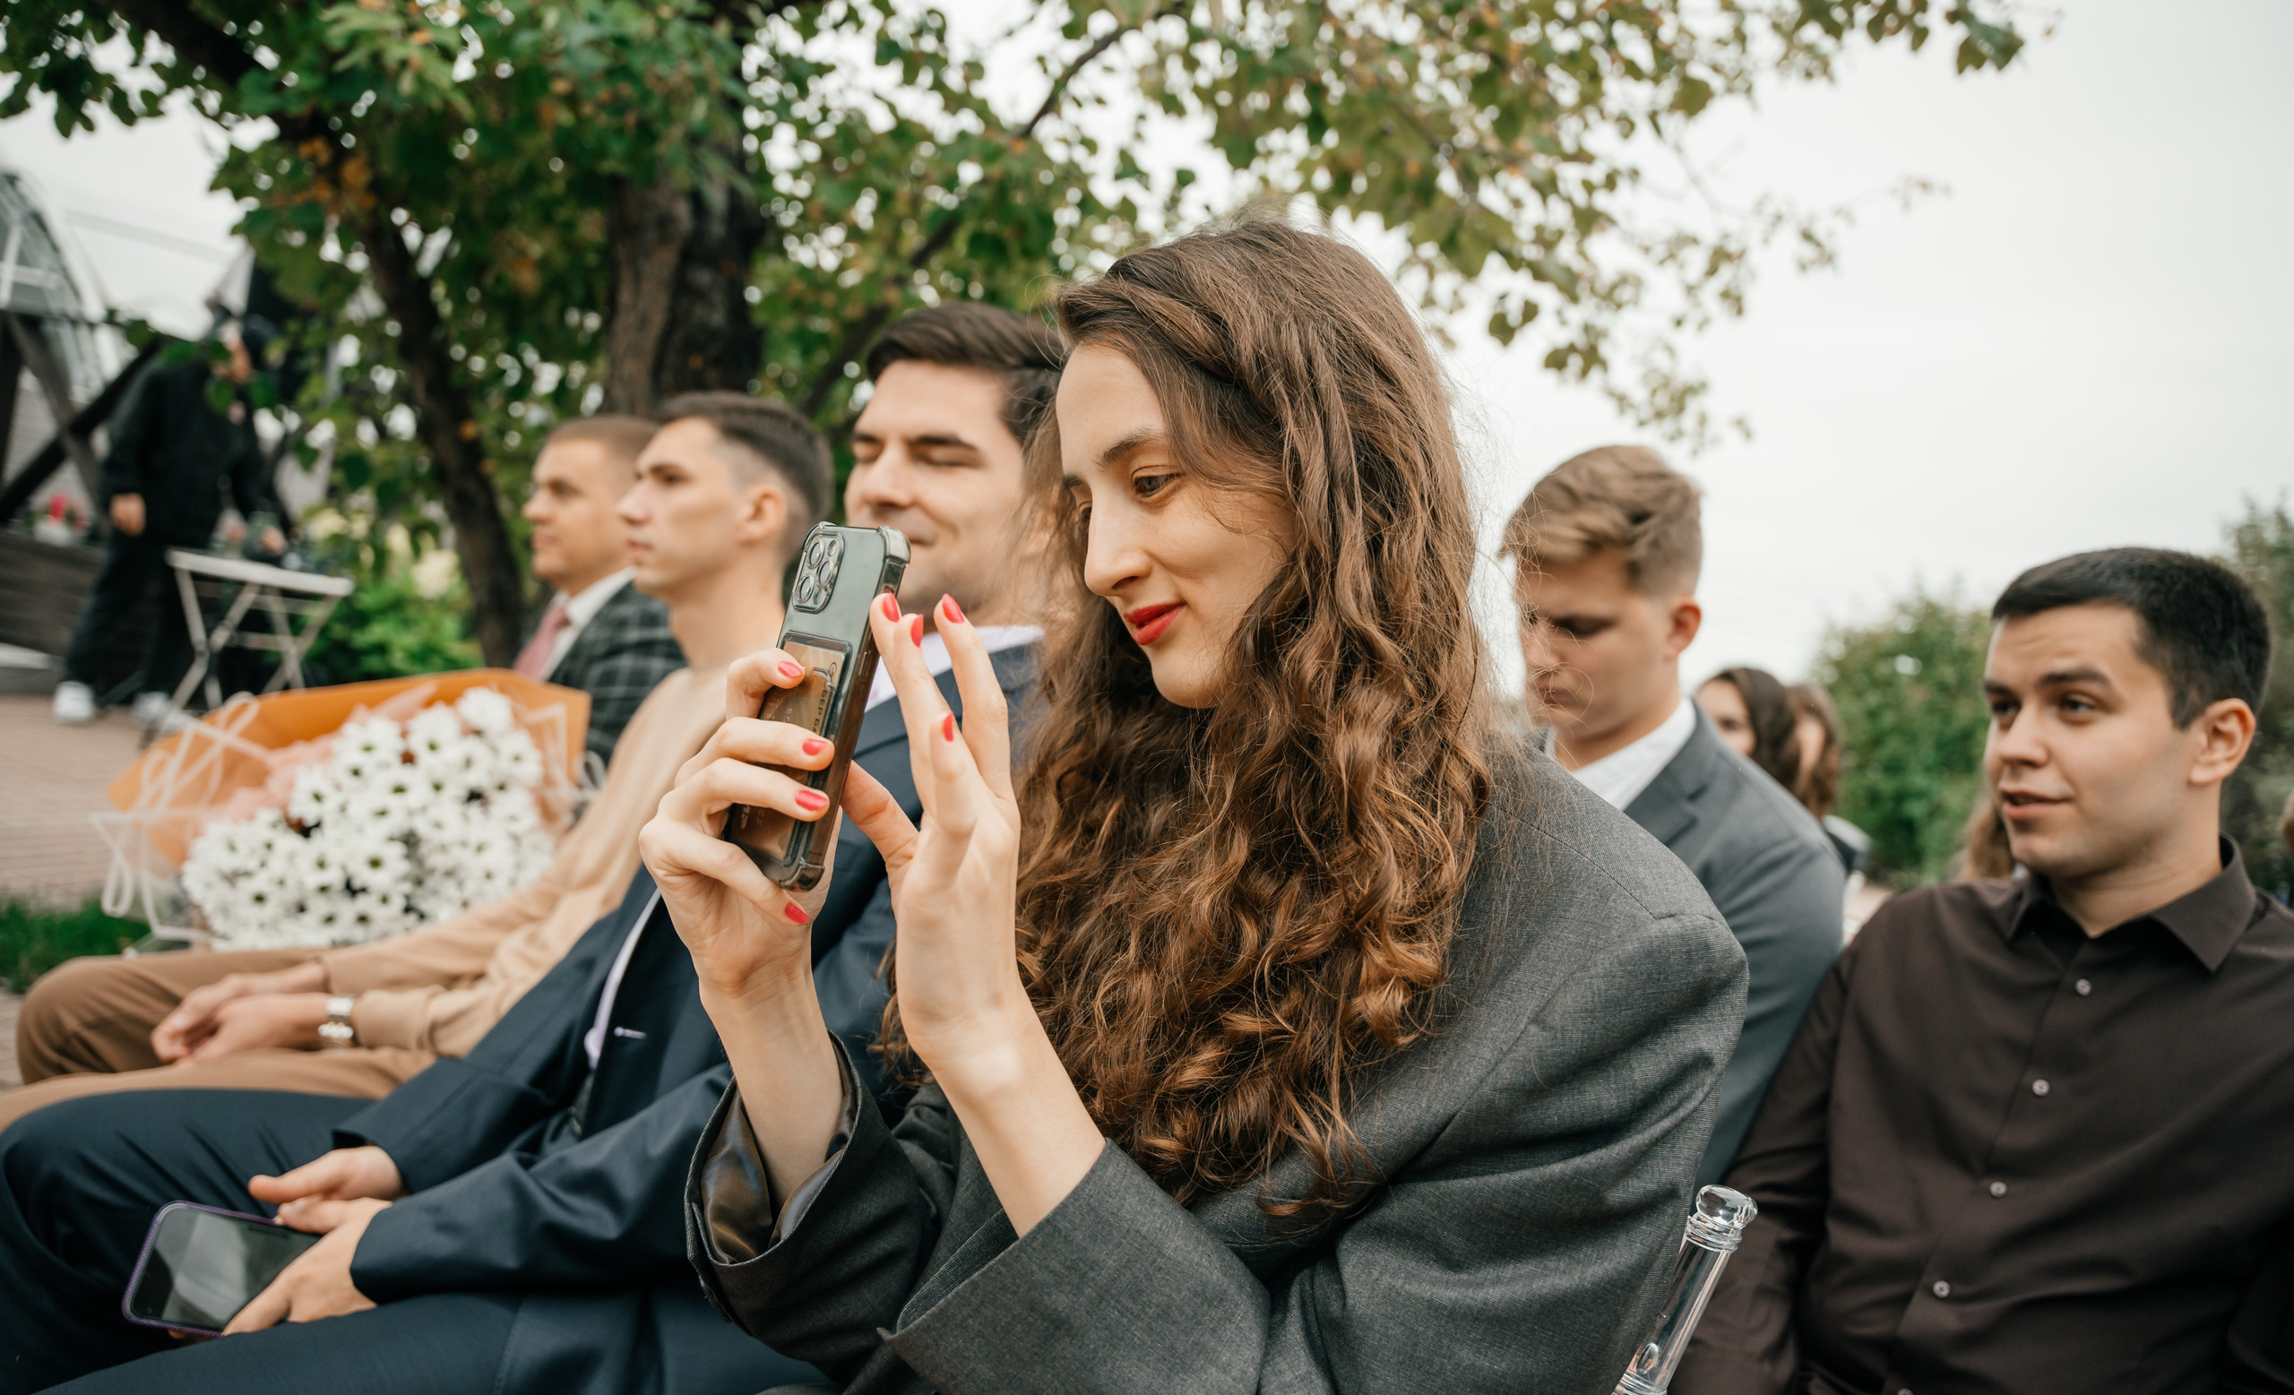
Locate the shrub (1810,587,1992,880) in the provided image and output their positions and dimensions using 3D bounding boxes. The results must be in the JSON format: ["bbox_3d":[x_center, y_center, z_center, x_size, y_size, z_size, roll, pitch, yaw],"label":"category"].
[{"bbox_3d":[7.056,0.318,14.500,2.400,2.600,2.400,11,3,33],"label":"shrub"}]

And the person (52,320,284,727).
[{"bbox_3d":[-4.081,-0.729,6.650,0.720,1.680,0.620,11,2,28],"label":"person"}]

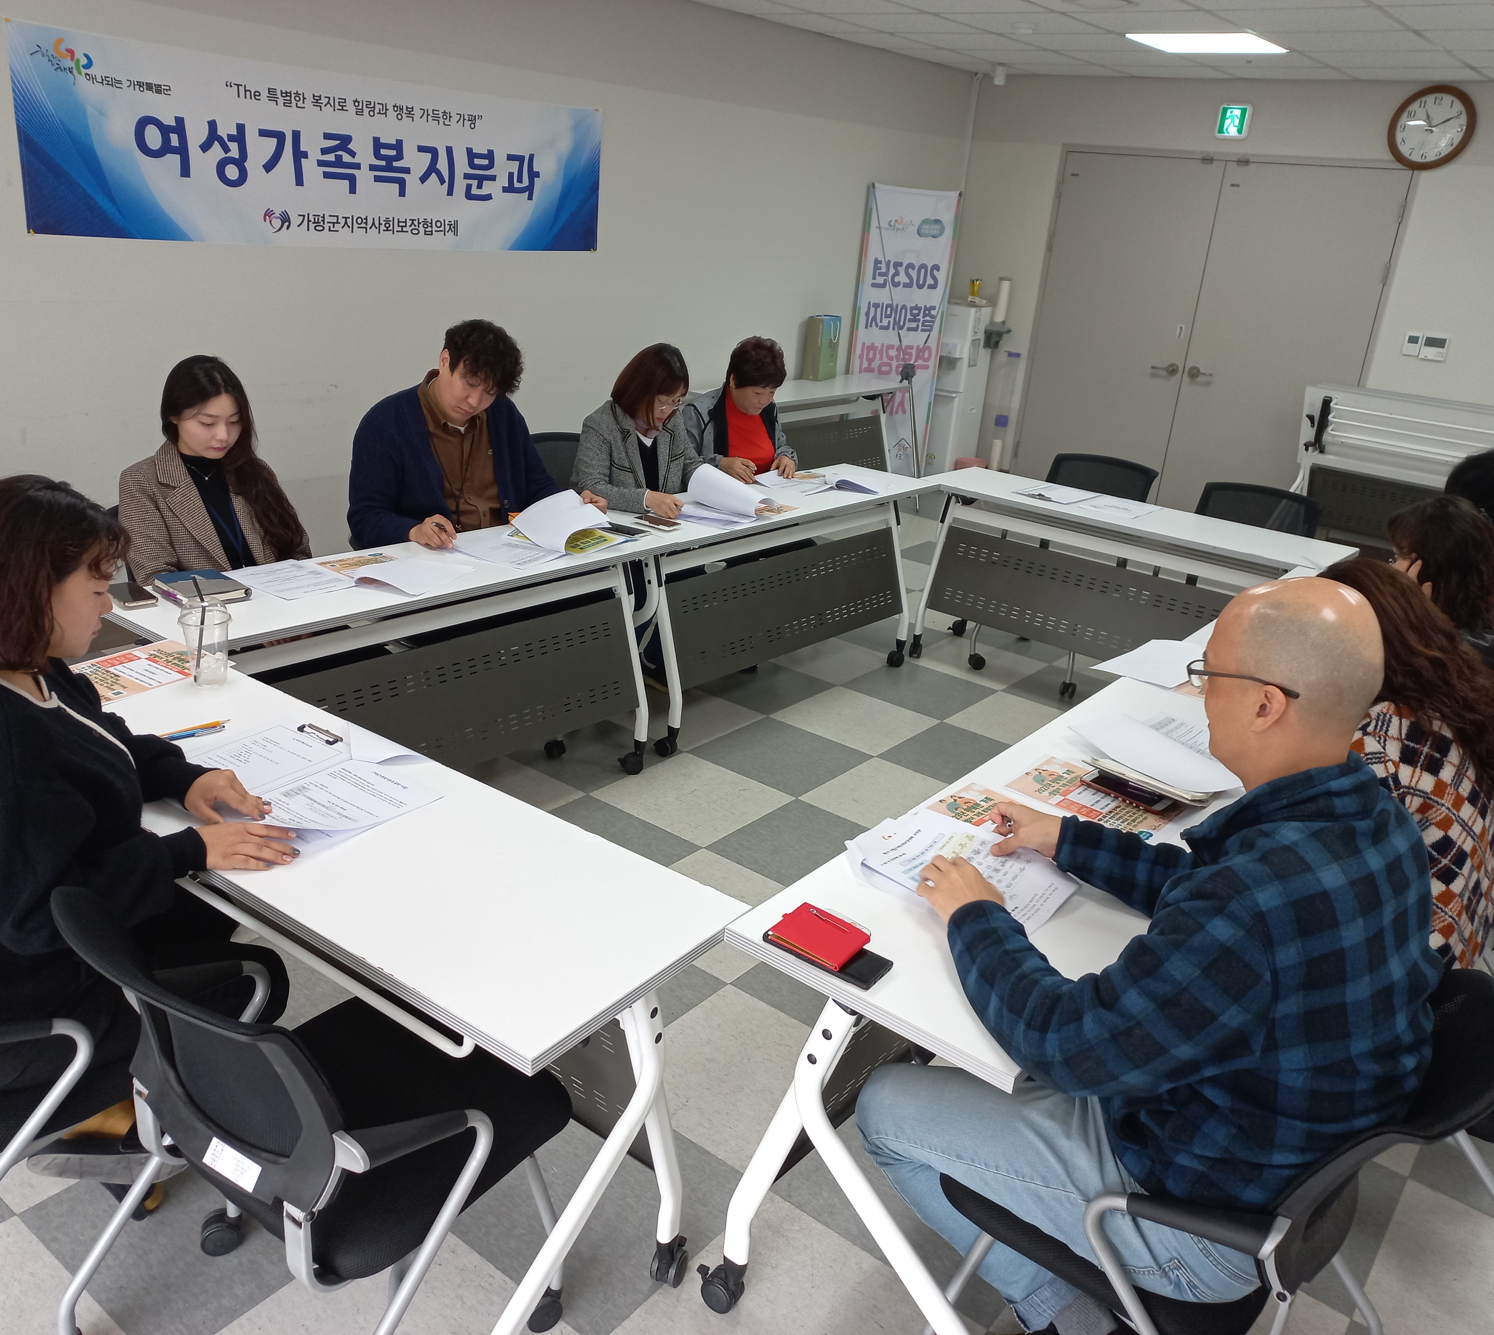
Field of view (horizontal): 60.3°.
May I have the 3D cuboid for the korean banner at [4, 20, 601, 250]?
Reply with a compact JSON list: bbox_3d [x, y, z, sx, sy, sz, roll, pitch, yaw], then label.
[{"bbox_3d":[-1.401,-1.874,4.753,0.020,0.592,2.480,20,25,33],"label":"korean banner"}]

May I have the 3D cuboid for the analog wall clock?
[{"bbox_3d":[3.486,-2.748,6.542,0.393,0.393,0.050,20,25,33],"label":"analog wall clock"}]

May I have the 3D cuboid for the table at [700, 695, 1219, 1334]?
[{"bbox_3d":[0.574,0.598,2.431,0.465,0.720,1.500,19,25,33],"label":"table"}]

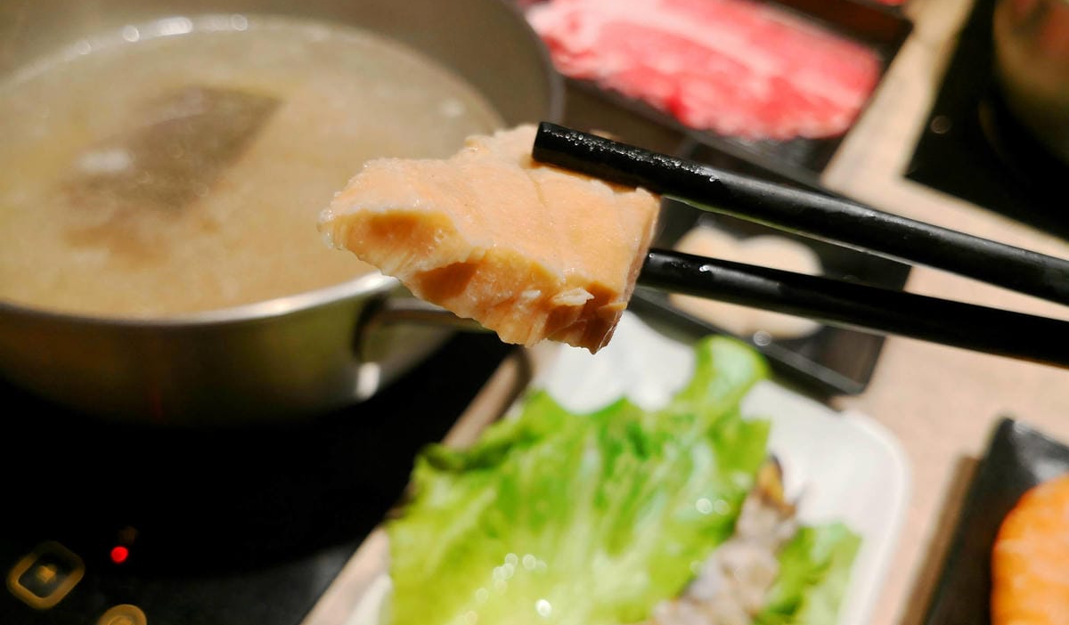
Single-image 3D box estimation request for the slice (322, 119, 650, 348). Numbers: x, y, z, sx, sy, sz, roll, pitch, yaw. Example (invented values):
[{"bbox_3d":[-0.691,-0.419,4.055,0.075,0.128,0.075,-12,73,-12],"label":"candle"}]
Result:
[{"bbox_3d":[-0.007,-0.014,0.150,0.053,0.015,0.033,16,44,14],"label":"slice"}]

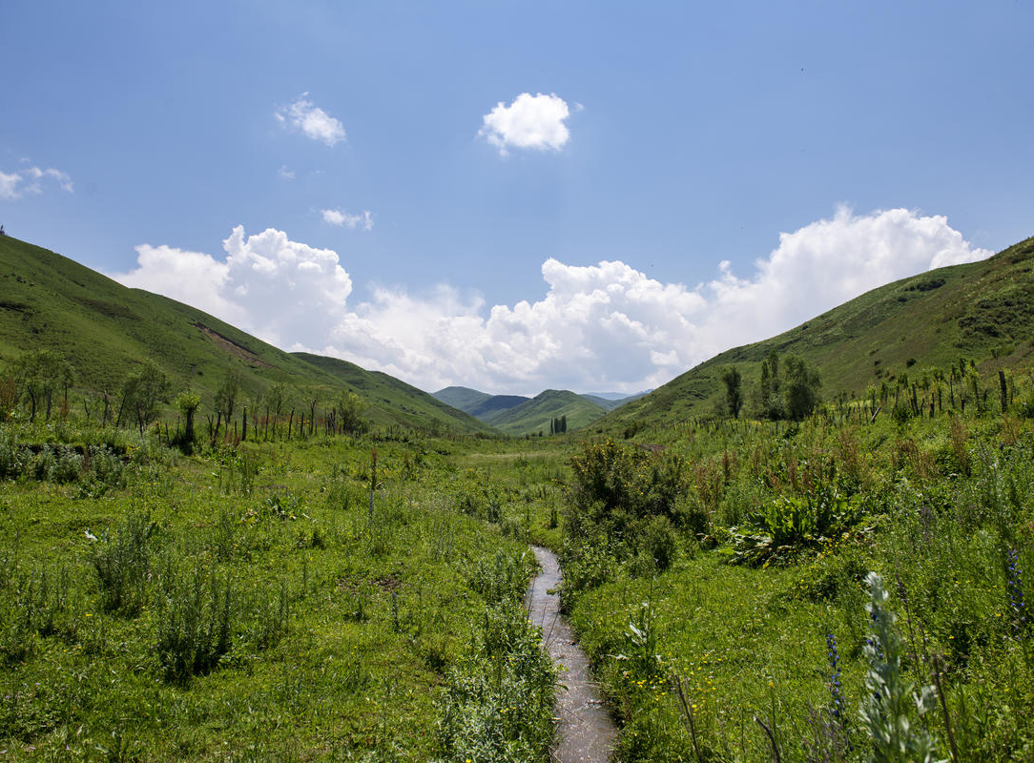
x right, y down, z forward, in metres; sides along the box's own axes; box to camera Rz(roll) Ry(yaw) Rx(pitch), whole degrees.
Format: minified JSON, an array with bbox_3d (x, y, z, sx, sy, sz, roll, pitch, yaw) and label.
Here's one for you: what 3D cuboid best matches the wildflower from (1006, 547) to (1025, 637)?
[{"bbox_3d":[2.743,1.163,4.200,0.105,0.494,0.105,0,-2,0],"label":"wildflower"}]

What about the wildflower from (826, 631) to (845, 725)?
[{"bbox_3d":[1.505,1.402,3.600,0.090,0.441,0.090,0,-2,0],"label":"wildflower"}]

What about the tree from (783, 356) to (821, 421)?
[{"bbox_3d":[35.451,0.772,95.000,4.751,8.076,4.751,0,-2,0],"label":"tree"}]

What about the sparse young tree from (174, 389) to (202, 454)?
[{"bbox_3d":[-11.014,1.323,25.500,0.893,2.104,0.893,0,-2,0],"label":"sparse young tree"}]

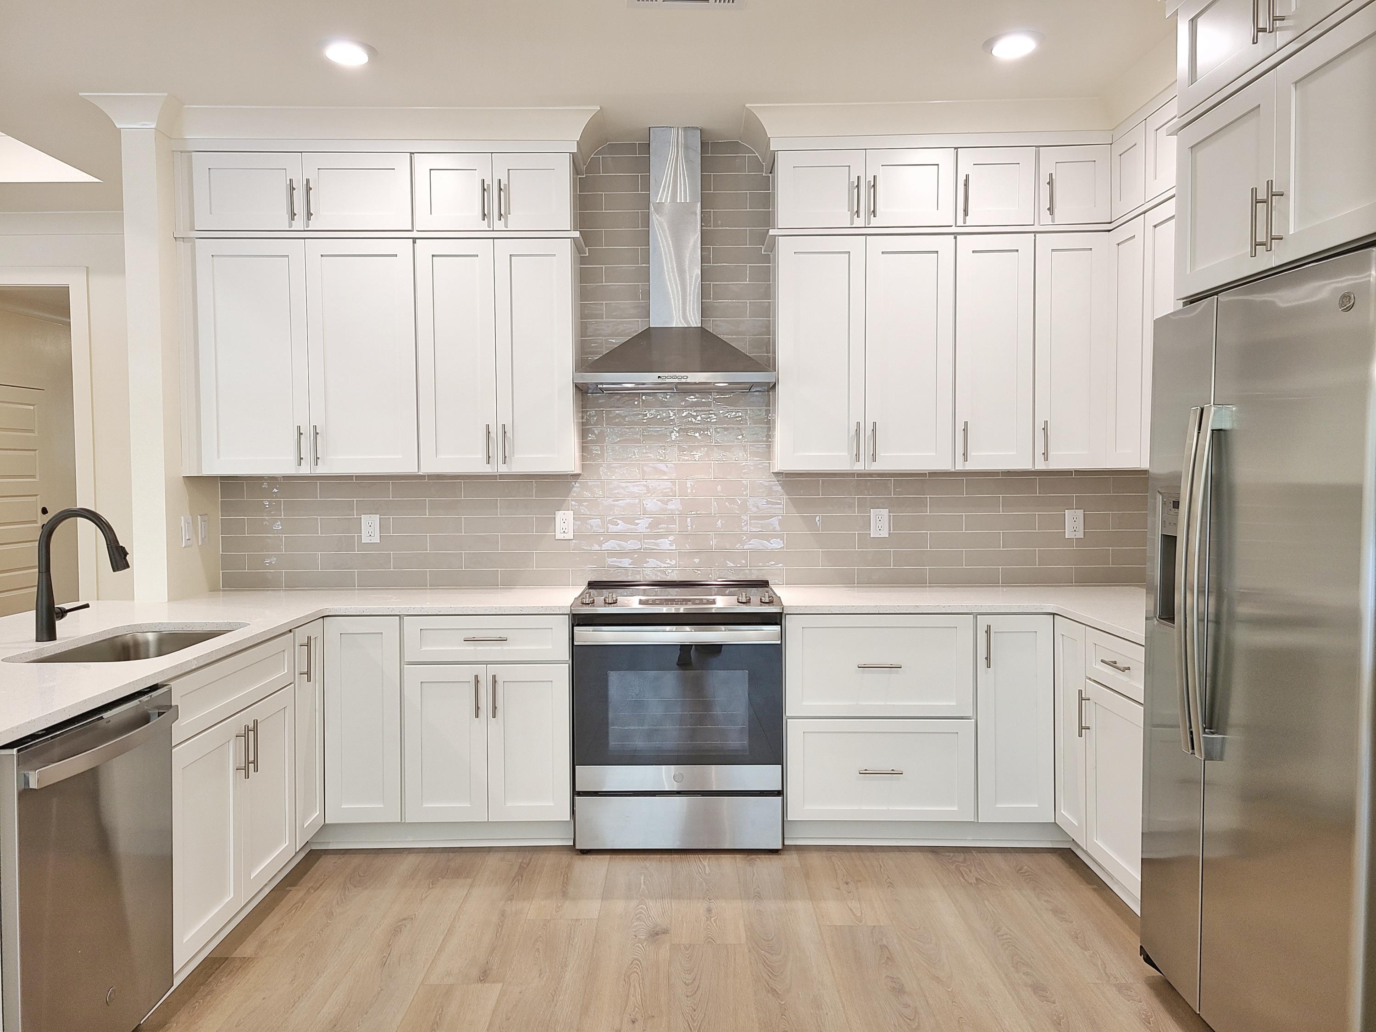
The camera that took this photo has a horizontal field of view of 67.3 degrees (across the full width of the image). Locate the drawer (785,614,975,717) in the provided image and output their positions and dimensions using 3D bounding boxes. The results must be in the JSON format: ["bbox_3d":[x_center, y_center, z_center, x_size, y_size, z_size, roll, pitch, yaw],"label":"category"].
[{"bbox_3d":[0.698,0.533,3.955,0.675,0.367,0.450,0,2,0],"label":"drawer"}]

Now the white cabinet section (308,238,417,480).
[{"bbox_3d":[-1.259,-0.624,4.161,0.427,0.904,0.315,0,3,0],"label":"white cabinet section"}]

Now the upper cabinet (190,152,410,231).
[{"bbox_3d":[-1.479,-1.256,4.137,0.848,0.290,0.325,0,2,0],"label":"upper cabinet"}]

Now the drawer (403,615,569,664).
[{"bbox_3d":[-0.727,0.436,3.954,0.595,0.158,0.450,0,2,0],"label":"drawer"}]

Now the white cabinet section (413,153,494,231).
[{"bbox_3d":[-0.896,-1.254,4.128,0.301,0.298,0.315,0,3,0],"label":"white cabinet section"}]

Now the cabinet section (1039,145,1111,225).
[{"bbox_3d":[1.480,-1.267,4.118,0.280,0.302,0.330,0,3,0],"label":"cabinet section"}]

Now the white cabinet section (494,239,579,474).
[{"bbox_3d":[-0.587,-0.627,4.162,0.312,0.908,0.330,0,3,0],"label":"white cabinet section"}]

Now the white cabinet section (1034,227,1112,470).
[{"bbox_3d":[1.481,-0.637,4.139,0.281,0.904,0.315,0,3,0],"label":"white cabinet section"}]

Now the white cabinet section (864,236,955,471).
[{"bbox_3d":[0.860,-0.635,4.153,0.345,0.908,0.330,0,3,0],"label":"white cabinet section"}]

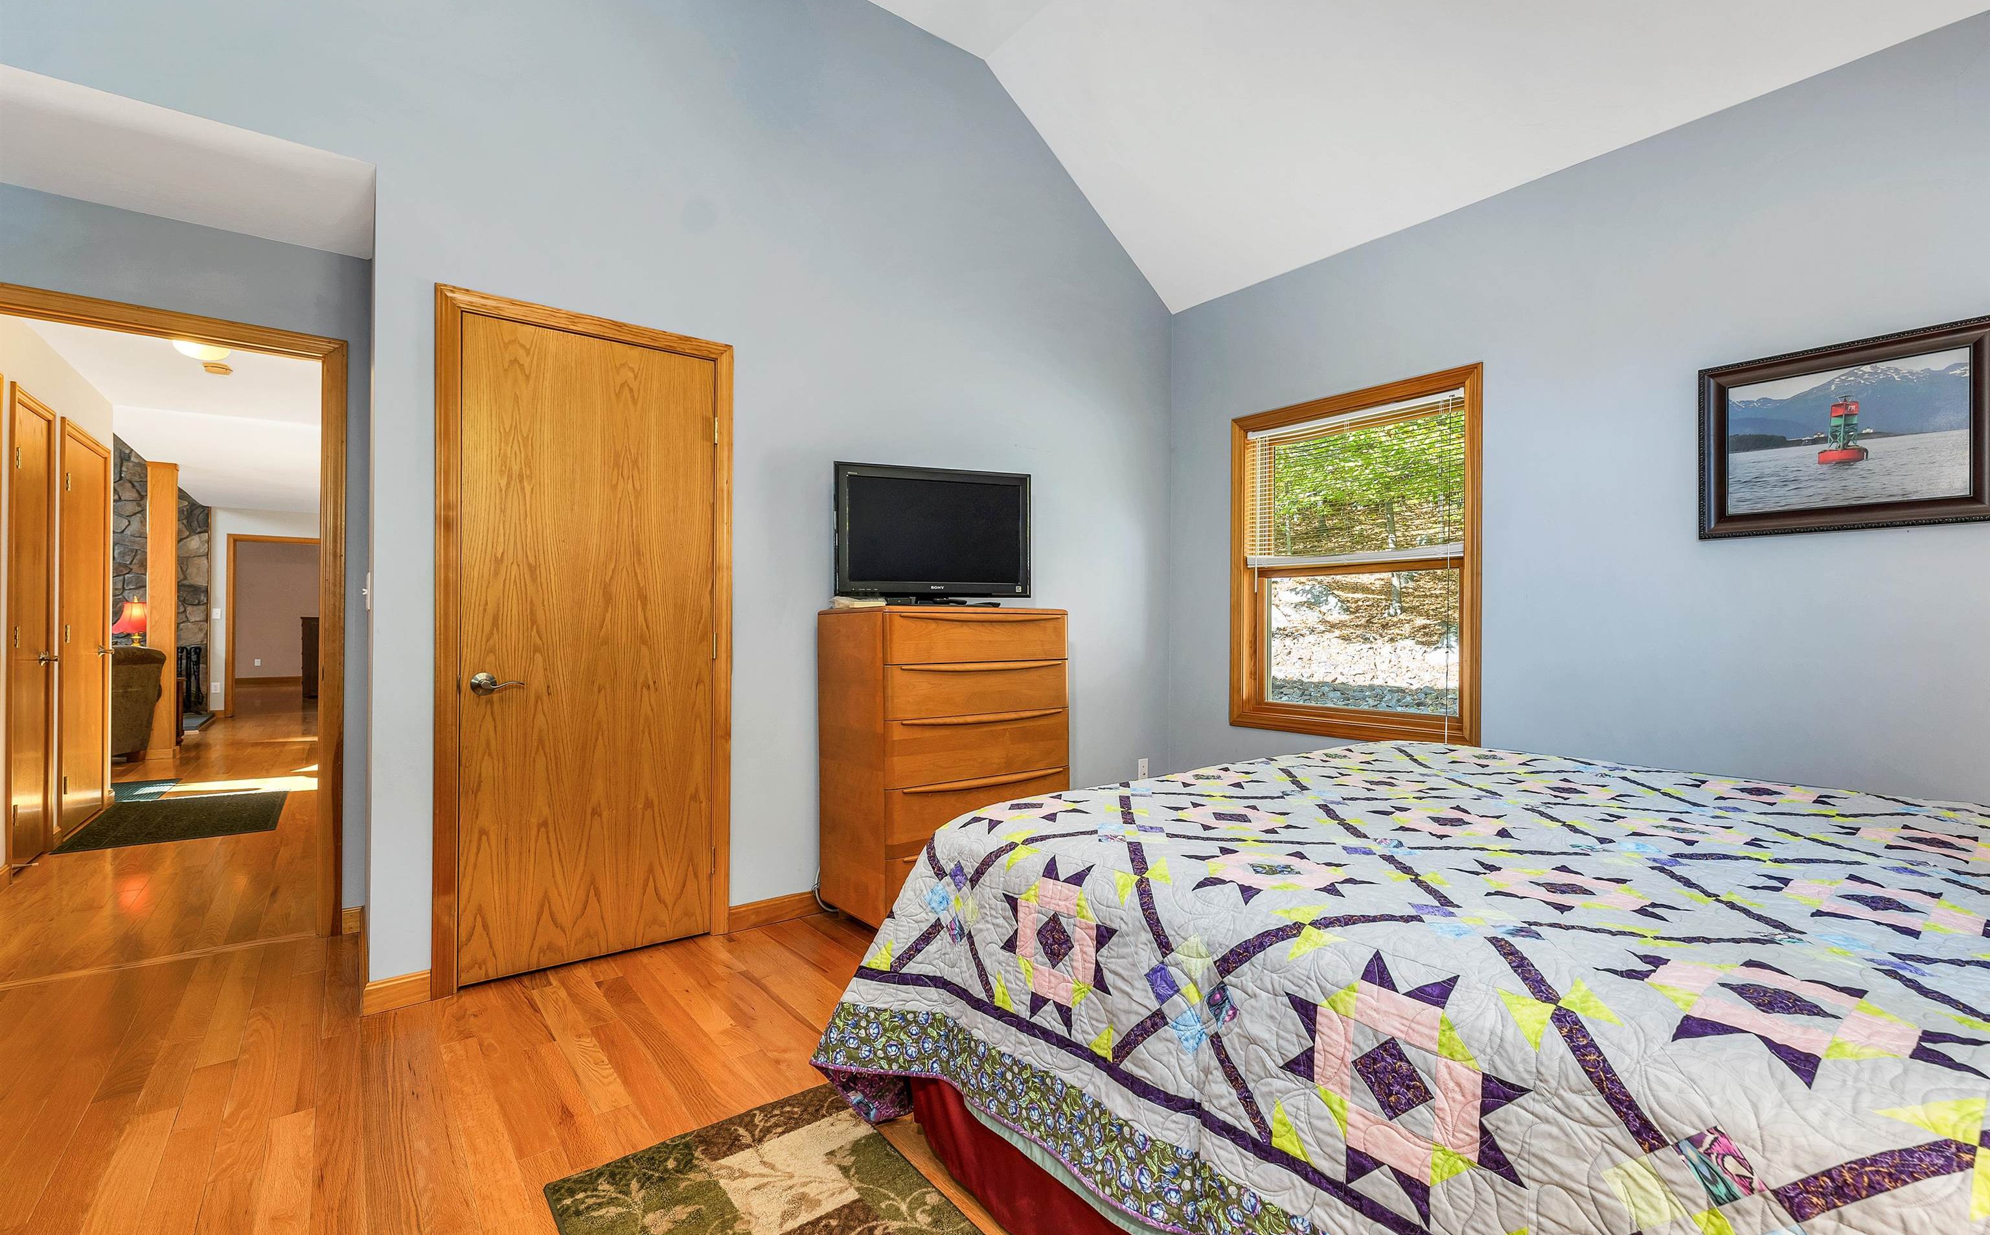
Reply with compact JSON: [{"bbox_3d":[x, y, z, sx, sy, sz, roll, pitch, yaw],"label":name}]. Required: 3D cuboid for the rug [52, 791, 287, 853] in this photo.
[{"bbox_3d":[-4.535,1.118,4.361,0.790,0.012,1.280,0,0,-40],"label":"rug"}]

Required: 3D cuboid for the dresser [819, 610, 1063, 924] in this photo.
[{"bbox_3d":[-0.185,0.555,2.970,0.830,1.155,0.490,0,0,-38],"label":"dresser"}]

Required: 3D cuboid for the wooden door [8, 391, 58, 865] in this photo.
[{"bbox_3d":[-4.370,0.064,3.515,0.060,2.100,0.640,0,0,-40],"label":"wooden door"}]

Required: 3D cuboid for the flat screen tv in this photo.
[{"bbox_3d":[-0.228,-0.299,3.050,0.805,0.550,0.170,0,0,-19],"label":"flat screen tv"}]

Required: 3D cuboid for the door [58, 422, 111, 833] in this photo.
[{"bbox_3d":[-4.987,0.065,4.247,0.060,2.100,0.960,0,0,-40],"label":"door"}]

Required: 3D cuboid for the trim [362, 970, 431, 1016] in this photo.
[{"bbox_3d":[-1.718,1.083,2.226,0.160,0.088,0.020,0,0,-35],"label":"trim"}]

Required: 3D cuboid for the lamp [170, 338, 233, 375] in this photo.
[{"bbox_3d":[-3.660,-1.255,3.590,0.240,0.110,0.240,0,0,-40],"label":"lamp"}]

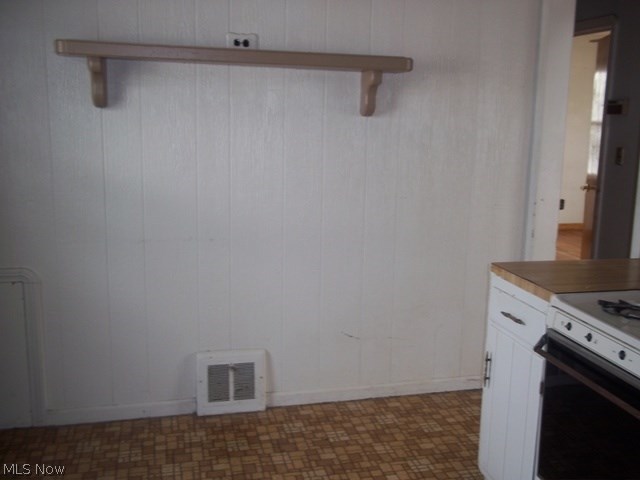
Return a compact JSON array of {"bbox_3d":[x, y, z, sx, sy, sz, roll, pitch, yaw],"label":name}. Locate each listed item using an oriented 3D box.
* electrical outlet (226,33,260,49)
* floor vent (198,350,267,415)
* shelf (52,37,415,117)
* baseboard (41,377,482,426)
[{"bbox_3d":[-0.347,-0.885,2.997,0.140,0.084,0.010,-1,10,-14],"label":"electrical outlet"},{"bbox_3d":[-0.427,0.688,3.227,0.330,0.309,0.050,-1,10,-14],"label":"floor vent"},{"bbox_3d":[-0.340,-0.697,2.942,1.528,0.264,0.180,-1,10,-14],"label":"shelf"},{"bbox_3d":[-0.127,0.797,3.340,2.338,0.070,0.015,-1,10,-14],"label":"baseboard"}]

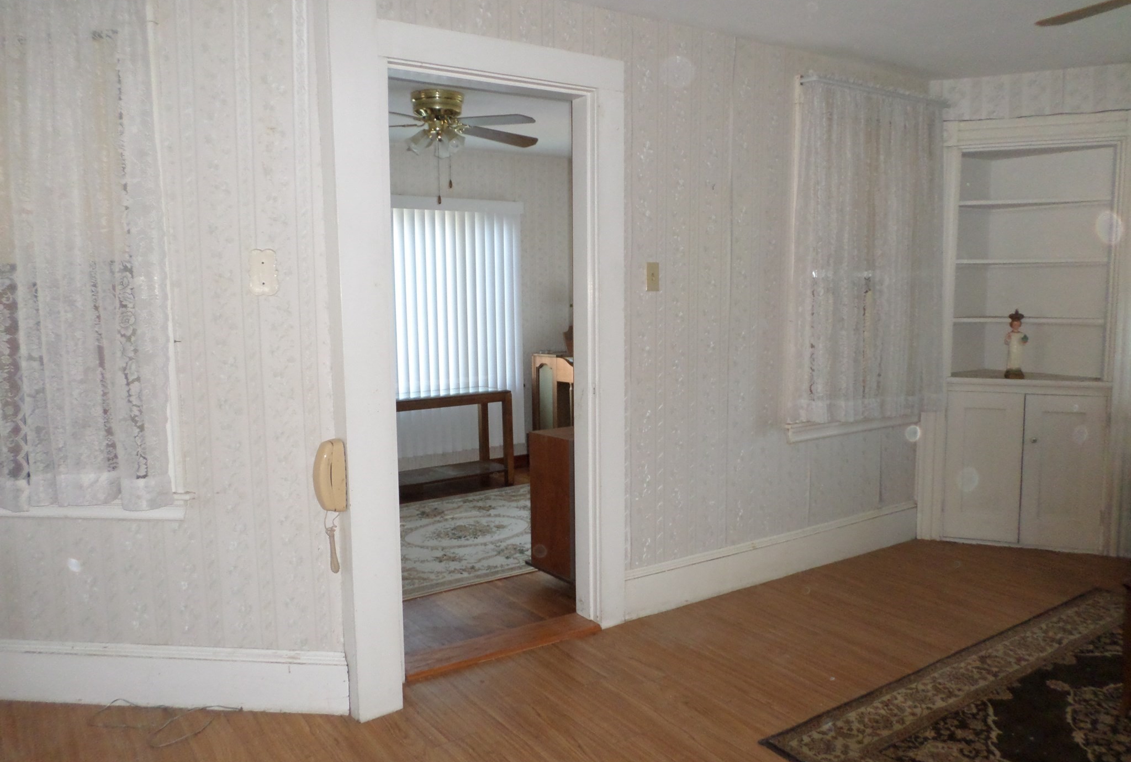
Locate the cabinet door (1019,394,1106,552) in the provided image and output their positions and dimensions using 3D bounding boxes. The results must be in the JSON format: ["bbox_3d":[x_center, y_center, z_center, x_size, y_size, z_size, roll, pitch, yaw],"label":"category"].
[{"bbox_3d":[2.445,0.450,4.015,0.360,0.759,0.027,2,8,19],"label":"cabinet door"}]

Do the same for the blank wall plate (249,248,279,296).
[{"bbox_3d":[-0.901,-0.323,2.433,0.085,0.138,0.009,0,7,5],"label":"blank wall plate"}]

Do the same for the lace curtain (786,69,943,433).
[{"bbox_3d":[1.428,-0.568,3.780,0.993,1.503,0.082,-5,8,-31],"label":"lace curtain"}]

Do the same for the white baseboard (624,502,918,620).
[{"bbox_3d":[1.034,0.797,3.767,1.858,0.190,0.020,-5,8,-31],"label":"white baseboard"}]

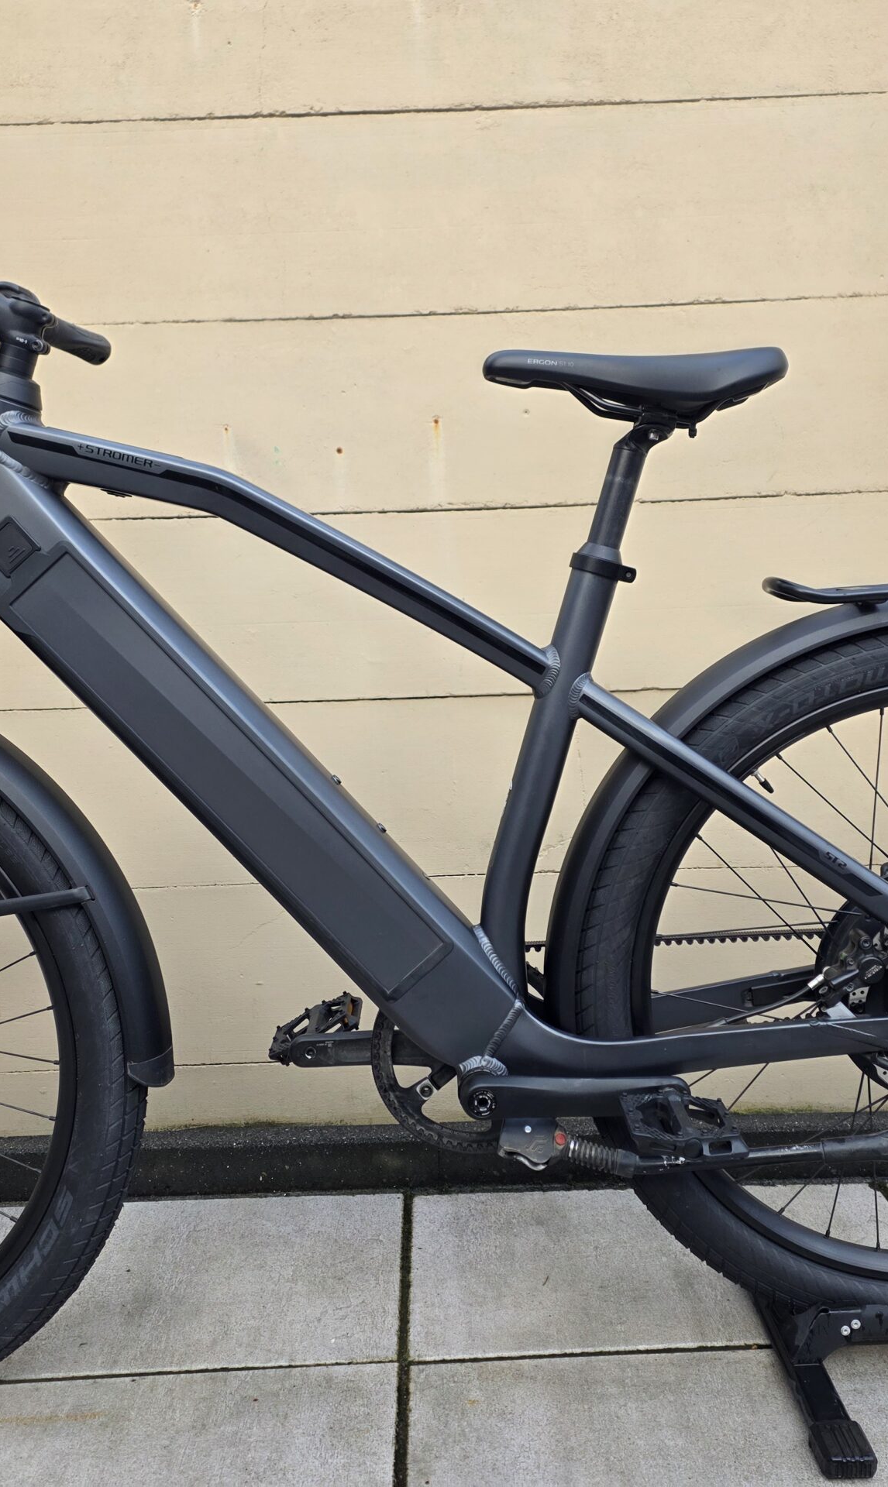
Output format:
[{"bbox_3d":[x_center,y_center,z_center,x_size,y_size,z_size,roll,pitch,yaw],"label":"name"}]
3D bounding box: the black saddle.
[{"bbox_3d":[0.170,-0.325,1.200,0.268,0.071,0.155,-2,6,0],"label":"black saddle"}]

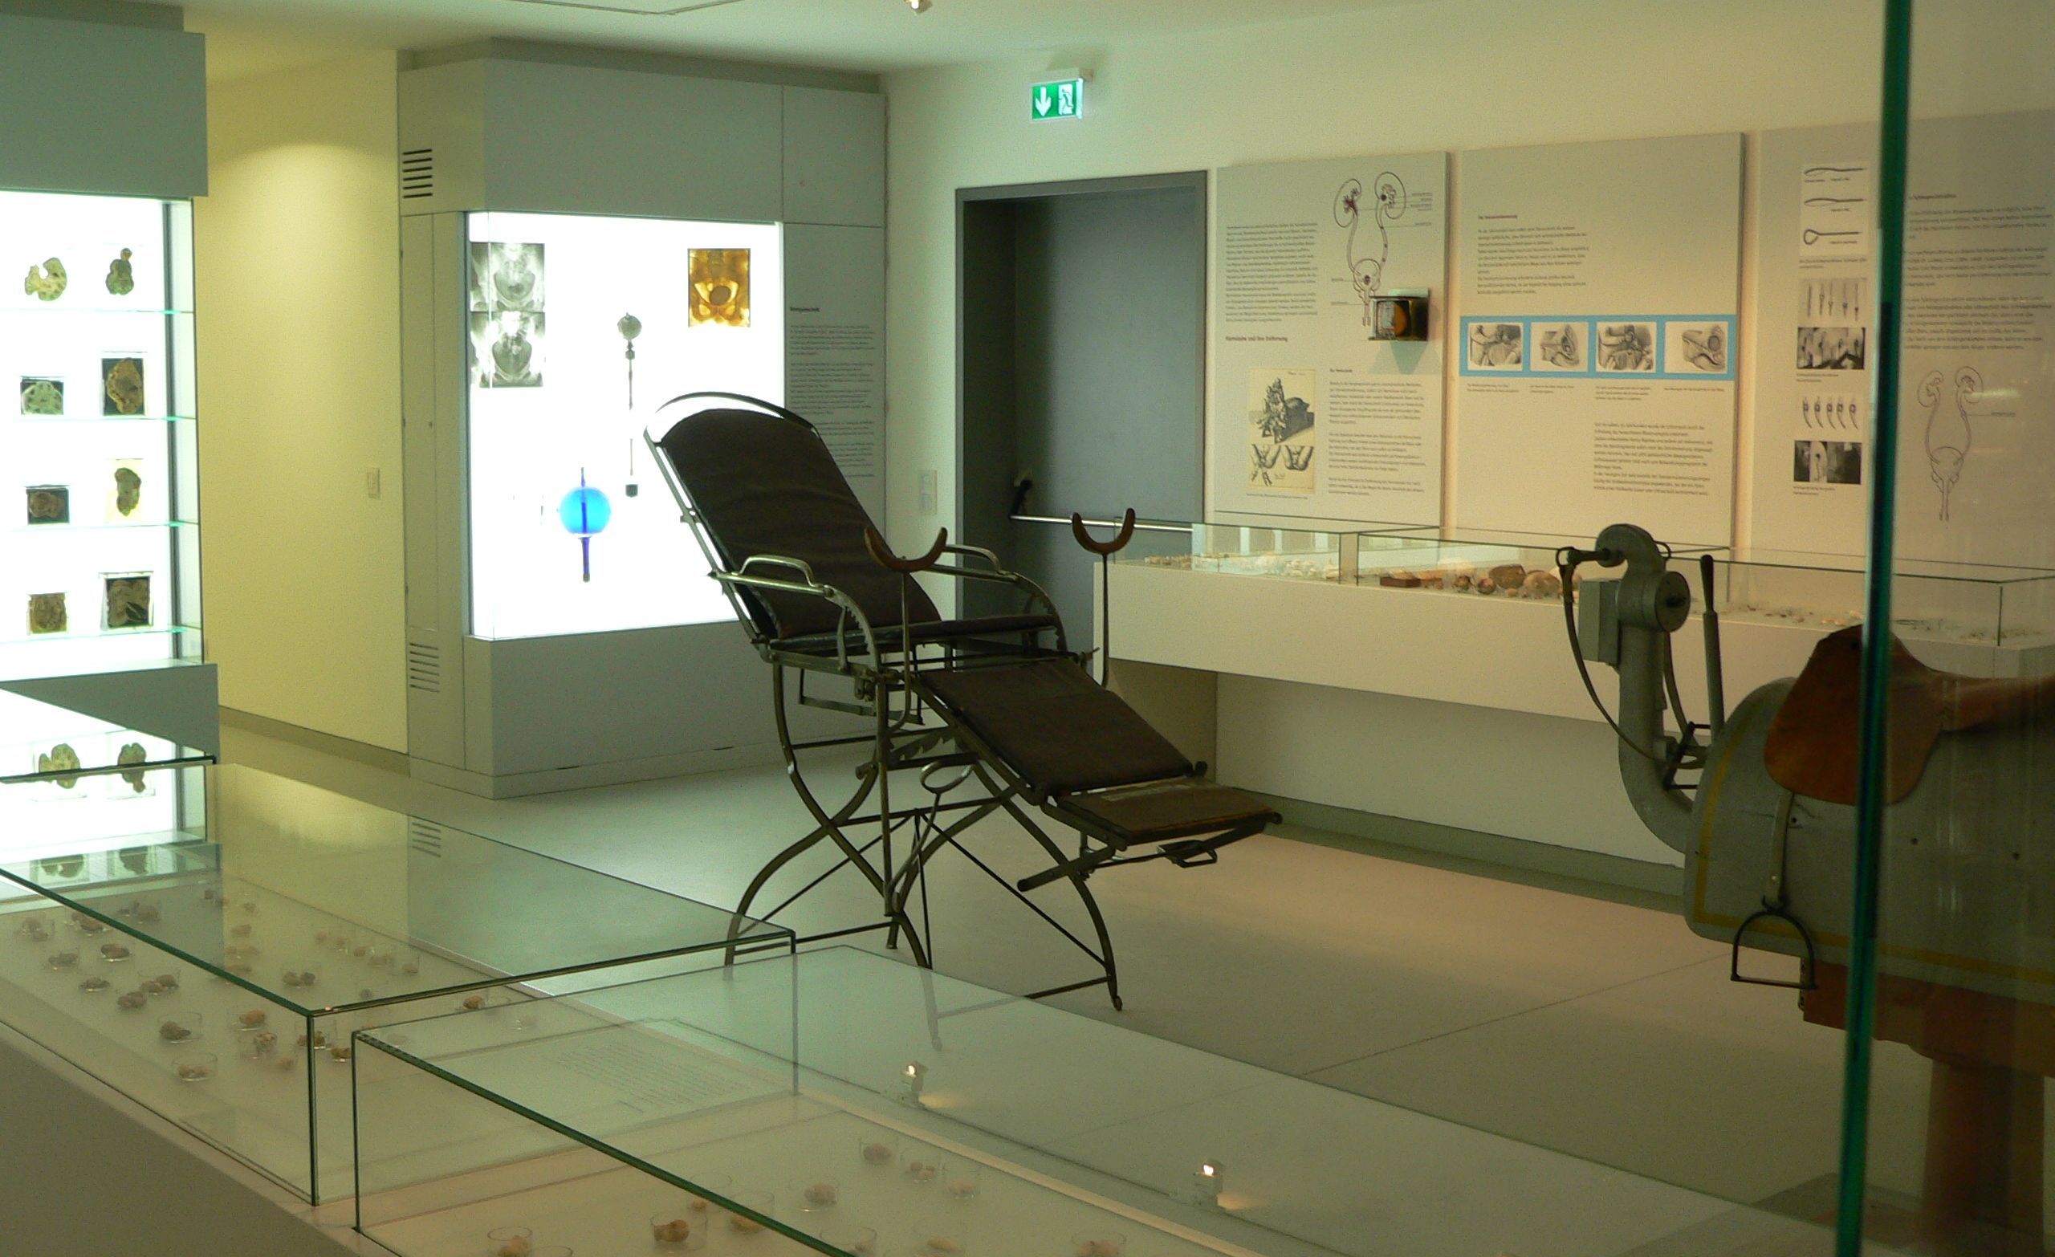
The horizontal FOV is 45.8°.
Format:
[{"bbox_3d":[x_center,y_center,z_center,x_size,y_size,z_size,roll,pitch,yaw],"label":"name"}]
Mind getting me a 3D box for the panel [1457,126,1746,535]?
[{"bbox_3d":[1.651,-0.800,7.172,0.027,1.242,0.984,-6,9,-42],"label":"panel"}]

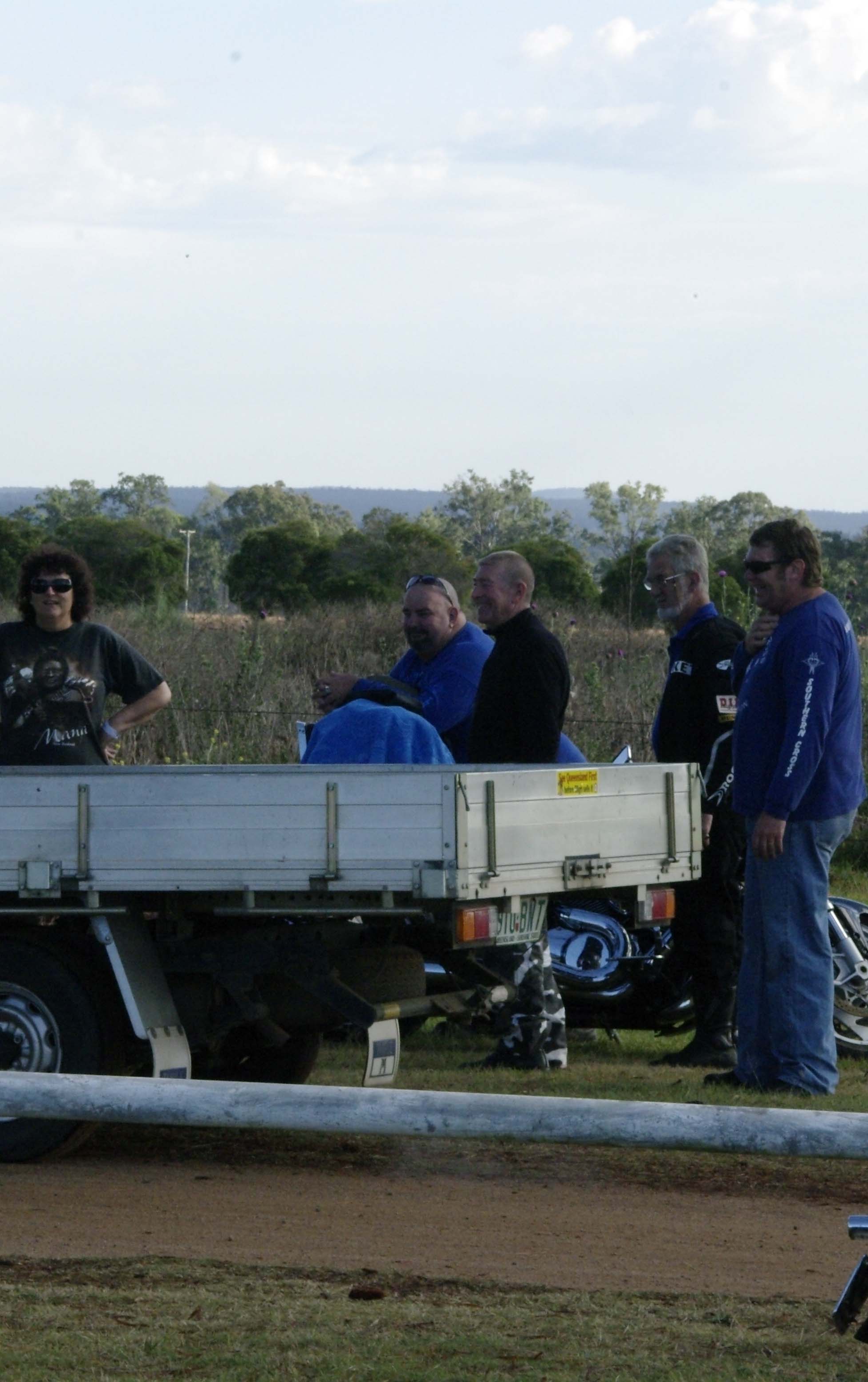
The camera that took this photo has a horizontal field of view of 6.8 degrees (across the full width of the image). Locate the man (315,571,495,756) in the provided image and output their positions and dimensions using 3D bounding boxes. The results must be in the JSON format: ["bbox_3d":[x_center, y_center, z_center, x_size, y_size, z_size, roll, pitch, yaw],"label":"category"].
[{"bbox_3d":[0.060,0.400,24.400,0.780,1.570,0.640,-1,0,-18],"label":"man"}]

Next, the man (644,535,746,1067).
[{"bbox_3d":[0.885,0.360,23.800,0.360,1.720,0.530,-1,0,-13],"label":"man"}]

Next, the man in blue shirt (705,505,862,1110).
[{"bbox_3d":[1.095,0.355,22.800,0.410,1.780,0.550,-1,0,-8],"label":"man in blue shirt"}]

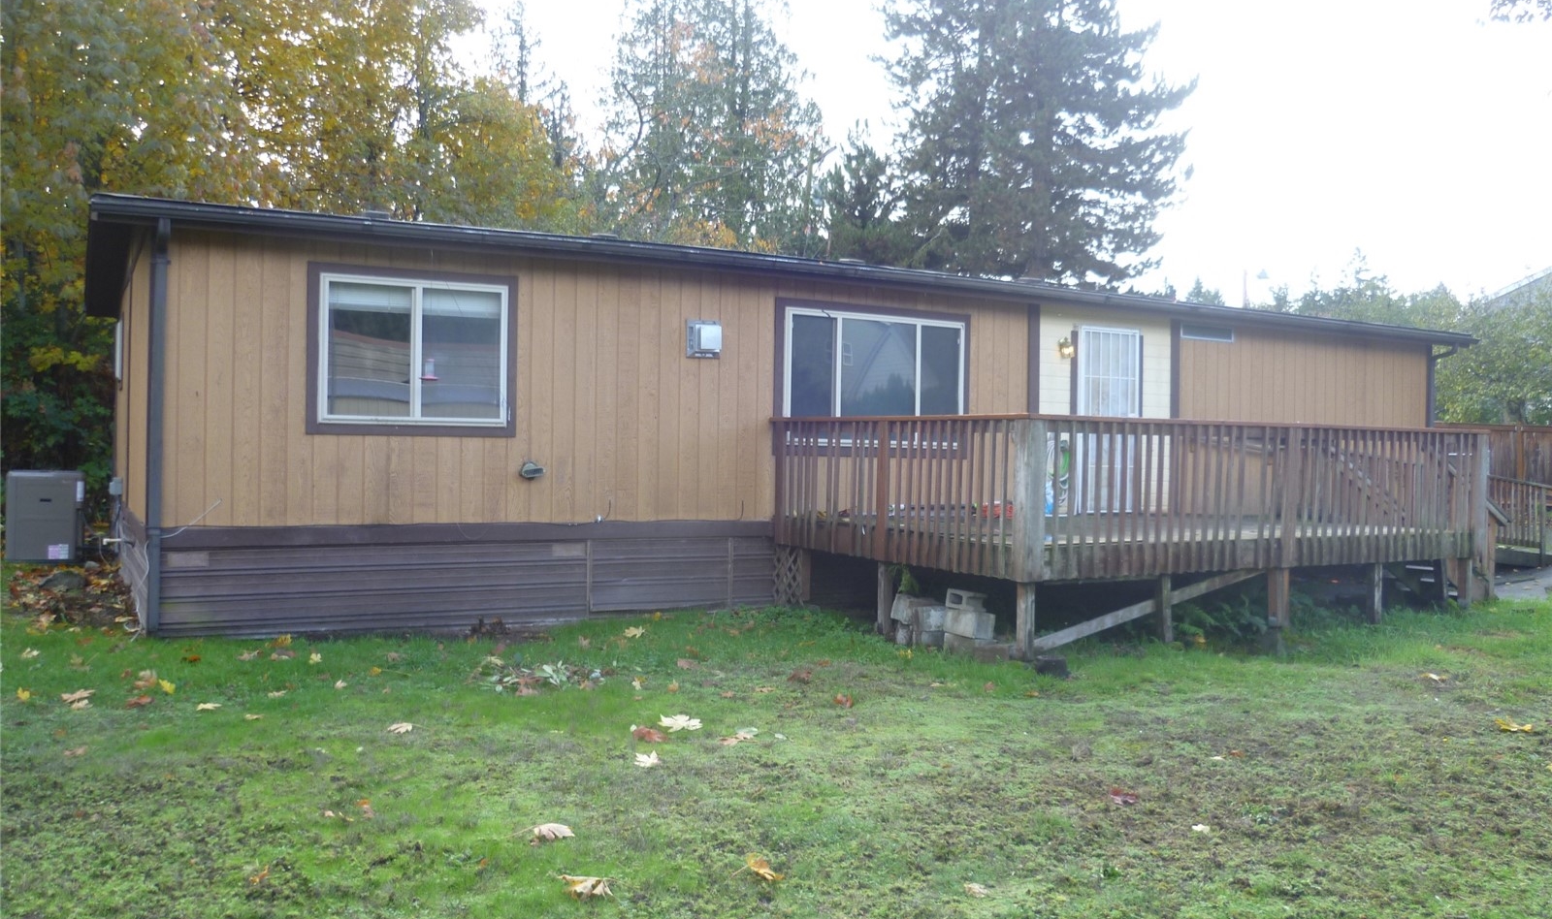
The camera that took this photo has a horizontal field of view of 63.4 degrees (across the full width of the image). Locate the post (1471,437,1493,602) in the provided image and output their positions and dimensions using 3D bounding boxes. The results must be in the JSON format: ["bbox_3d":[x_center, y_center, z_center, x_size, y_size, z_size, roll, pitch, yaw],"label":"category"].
[{"bbox_3d":[6.605,0.562,11.750,0.100,1.540,0.100,1,1,-29],"label":"post"}]

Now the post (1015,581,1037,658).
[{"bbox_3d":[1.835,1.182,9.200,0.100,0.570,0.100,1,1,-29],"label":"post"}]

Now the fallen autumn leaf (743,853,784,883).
[{"bbox_3d":[-0.046,1.462,4.500,0.140,0.060,0.130,1,1,0],"label":"fallen autumn leaf"}]

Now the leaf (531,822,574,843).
[{"bbox_3d":[-0.861,1.437,4.830,0.160,0.050,0.120,1,1,0],"label":"leaf"}]

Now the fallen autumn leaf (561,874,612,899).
[{"bbox_3d":[-0.643,1.454,4.270,0.170,0.050,0.130,1,1,0],"label":"fallen autumn leaf"}]

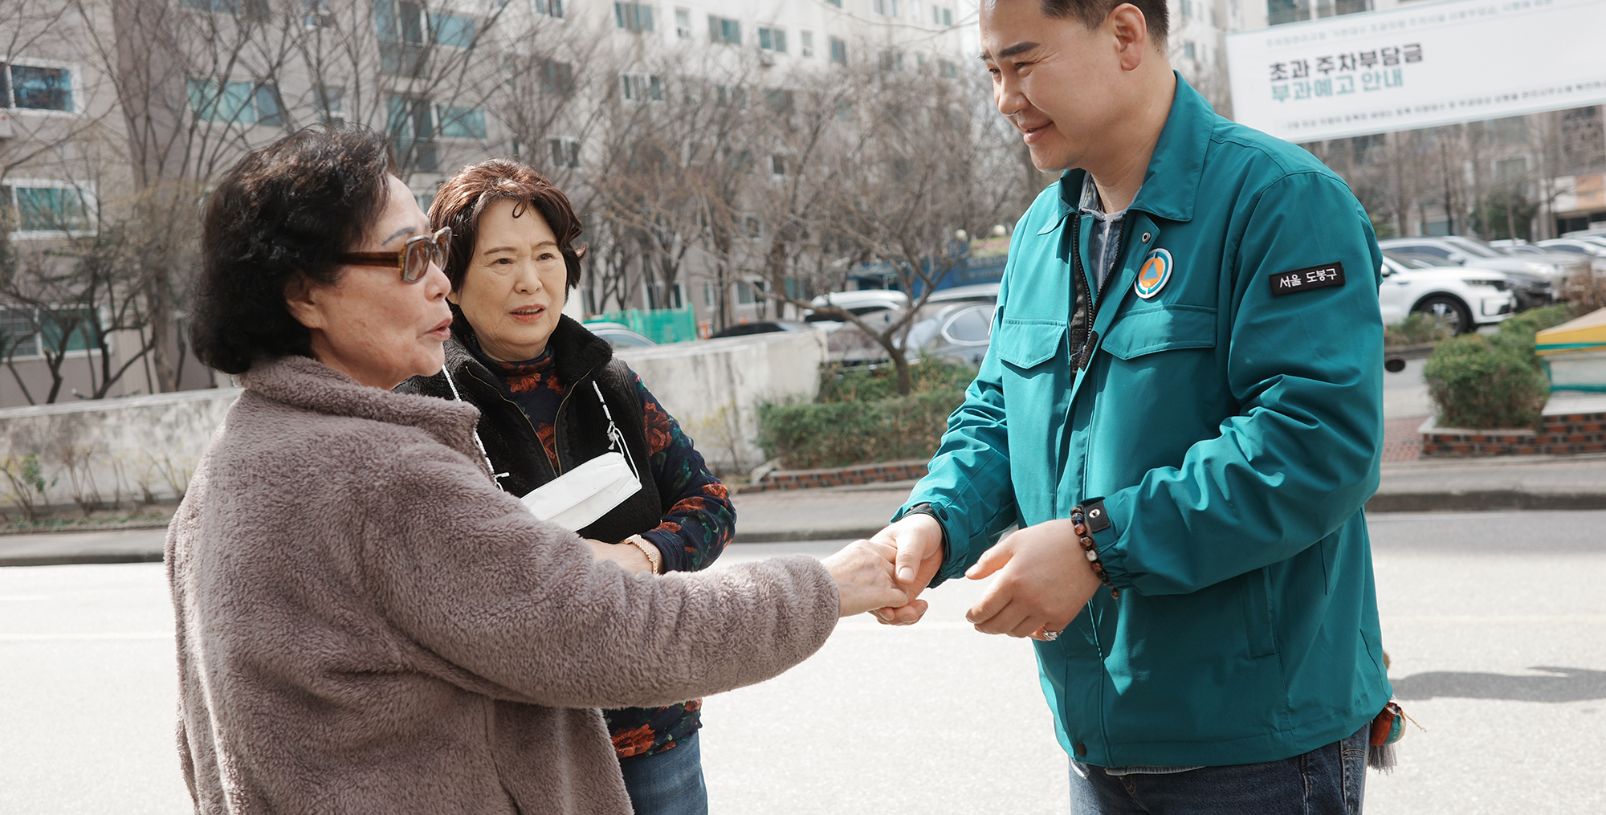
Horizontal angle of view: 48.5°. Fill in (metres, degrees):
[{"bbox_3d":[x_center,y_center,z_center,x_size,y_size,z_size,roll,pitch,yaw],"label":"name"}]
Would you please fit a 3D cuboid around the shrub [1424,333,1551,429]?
[{"bbox_3d":[4.575,-0.176,11.950,0.680,0.620,0.680,-4,4,31],"label":"shrub"}]

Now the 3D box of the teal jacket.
[{"bbox_3d":[0.336,0.018,1.800,0.490,0.690,0.550,-8,4,-30],"label":"teal jacket"}]

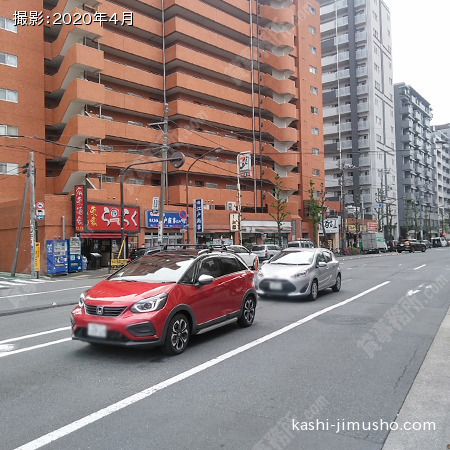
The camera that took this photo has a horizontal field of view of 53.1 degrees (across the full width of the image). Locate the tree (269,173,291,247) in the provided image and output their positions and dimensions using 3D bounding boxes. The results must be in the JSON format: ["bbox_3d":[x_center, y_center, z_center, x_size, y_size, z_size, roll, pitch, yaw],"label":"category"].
[{"bbox_3d":[5.200,-0.887,43.000,2.100,8.200,2.100,-2,-2,30],"label":"tree"}]

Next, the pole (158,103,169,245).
[{"bbox_3d":[-3.660,-2.360,26.800,0.320,9.800,0.320,2,-2,31],"label":"pole"}]

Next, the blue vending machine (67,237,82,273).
[{"bbox_3d":[-8.305,1.641,24.668,0.780,1.900,0.740,1,-3,-43],"label":"blue vending machine"}]

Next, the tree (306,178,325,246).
[{"bbox_3d":[9.538,-0.790,47.500,1.800,8.200,1.800,-2,-2,30],"label":"tree"}]

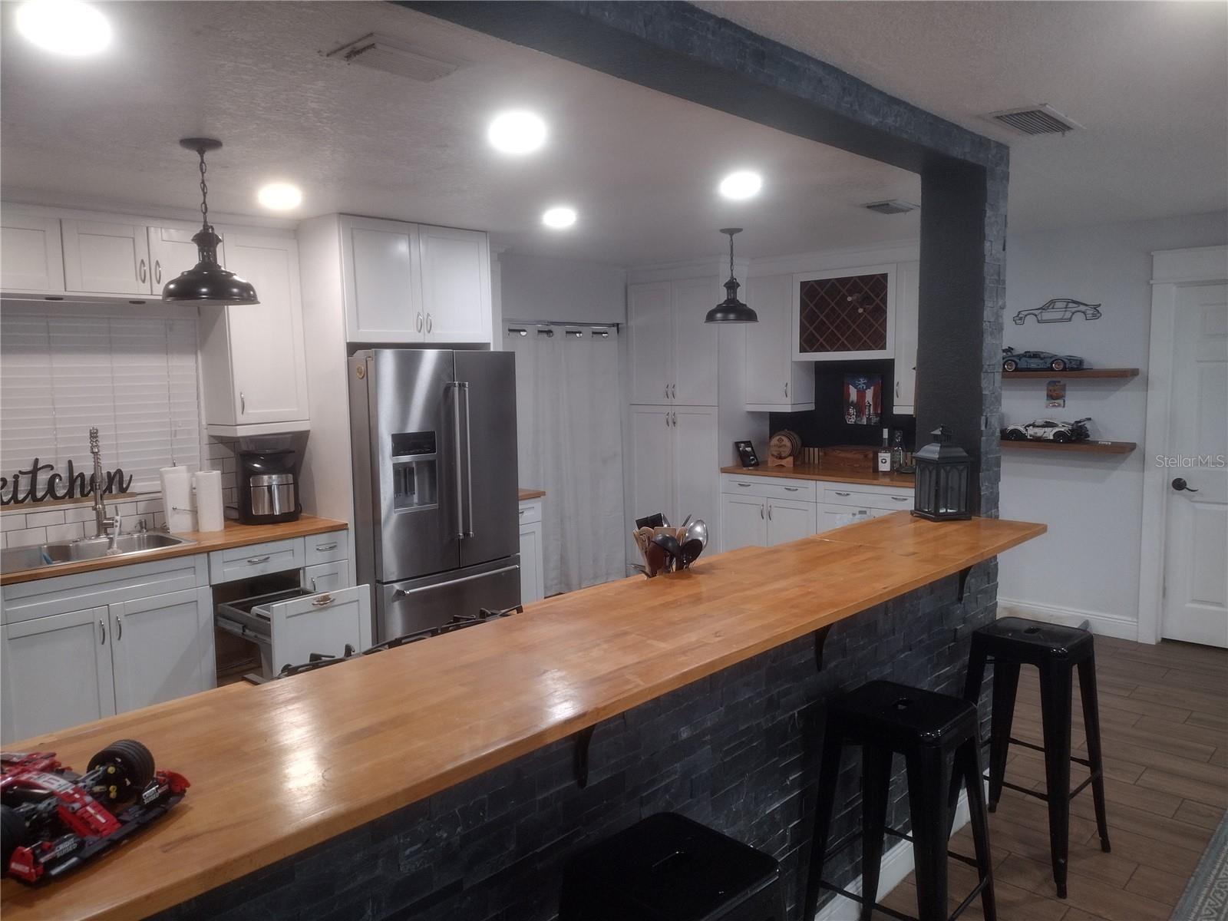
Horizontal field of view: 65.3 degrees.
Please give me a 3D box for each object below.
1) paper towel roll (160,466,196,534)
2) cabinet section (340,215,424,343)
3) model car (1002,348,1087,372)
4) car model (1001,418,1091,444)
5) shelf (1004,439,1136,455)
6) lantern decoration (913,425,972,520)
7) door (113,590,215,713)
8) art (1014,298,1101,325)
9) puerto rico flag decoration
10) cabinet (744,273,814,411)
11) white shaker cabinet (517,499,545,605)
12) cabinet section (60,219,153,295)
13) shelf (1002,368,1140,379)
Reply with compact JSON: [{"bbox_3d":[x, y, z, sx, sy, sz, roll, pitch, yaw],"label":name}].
[{"bbox_3d":[-2.018,0.182,4.455,0.140,0.296,0.140,-1,6,0],"label":"paper towel roll"},{"bbox_3d":[-1.371,-0.919,5.019,0.580,0.608,0.459,4,8,43],"label":"cabinet section"},{"bbox_3d":[2.526,-0.605,5.701,0.470,0.138,0.200,4,8,41],"label":"model car"},{"bbox_3d":[2.562,-0.187,5.718,0.500,0.140,0.200,4,8,41],"label":"car model"},{"bbox_3d":[2.687,-0.088,5.849,0.854,0.040,0.225,4,8,43],"label":"shelf"},{"bbox_3d":[1.169,0.039,3.416,0.148,0.332,0.148,-3,6,-18],"label":"lantern decoration"},{"bbox_3d":[-1.968,0.883,4.202,0.025,0.592,0.425,4,8,42],"label":"door"},{"bbox_3d":[2.644,-0.895,5.727,0.500,0.147,0.015,4,8,41],"label":"art"},{"bbox_3d":[1.768,-0.430,6.797,0.285,0.351,0.030,4,8,43],"label":"puerto rico flag decoration"},{"bbox_3d":[1.231,-0.858,7.043,0.385,0.980,0.330,4,8,43],"label":"cabinet"},{"bbox_3d":[-0.743,0.658,5.735,0.600,0.878,0.315,4,8,41],"label":"white shaker cabinet"},{"bbox_3d":[-2.289,-0.873,4.224,0.310,0.301,0.350,4,8,43],"label":"cabinet section"},{"bbox_3d":[2.686,-0.519,5.813,0.854,0.039,0.210,4,8,43],"label":"shelf"}]

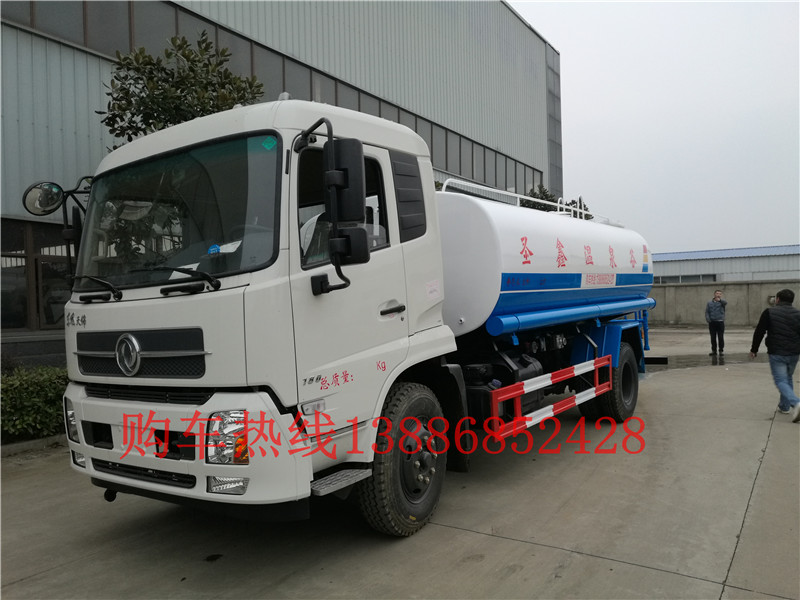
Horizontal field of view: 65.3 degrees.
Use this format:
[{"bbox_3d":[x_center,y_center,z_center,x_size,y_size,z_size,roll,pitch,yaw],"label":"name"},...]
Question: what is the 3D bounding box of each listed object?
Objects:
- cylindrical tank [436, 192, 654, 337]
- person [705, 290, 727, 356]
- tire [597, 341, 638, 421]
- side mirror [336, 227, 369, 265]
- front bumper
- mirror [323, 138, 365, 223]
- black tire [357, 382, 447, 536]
[{"bbox_3d":[1.400,-0.360,7.950,2.270,1.430,4.750,-3,0,37],"label":"cylindrical tank"},{"bbox_3d":[8.240,0.614,16.300,0.560,1.710,0.360,-2,0,27],"label":"person"},{"bbox_3d":[2.808,1.060,8.012,0.270,1.010,1.010,-1,0,35],"label":"tire"},{"bbox_3d":[-0.259,-0.303,3.470,0.180,0.210,0.100,-3,0,12],"label":"side mirror"},{"bbox_3d":[-1.490,0.767,3.828,2.300,0.600,0.420,-1,0,35],"label":"front bumper"},{"bbox_3d":[-0.310,-0.663,3.460,0.205,0.450,0.110,-3,0,12],"label":"mirror"},{"bbox_3d":[0.046,1.087,4.344,0.270,1.010,1.010,-1,0,25],"label":"black tire"}]

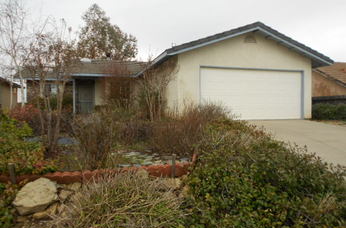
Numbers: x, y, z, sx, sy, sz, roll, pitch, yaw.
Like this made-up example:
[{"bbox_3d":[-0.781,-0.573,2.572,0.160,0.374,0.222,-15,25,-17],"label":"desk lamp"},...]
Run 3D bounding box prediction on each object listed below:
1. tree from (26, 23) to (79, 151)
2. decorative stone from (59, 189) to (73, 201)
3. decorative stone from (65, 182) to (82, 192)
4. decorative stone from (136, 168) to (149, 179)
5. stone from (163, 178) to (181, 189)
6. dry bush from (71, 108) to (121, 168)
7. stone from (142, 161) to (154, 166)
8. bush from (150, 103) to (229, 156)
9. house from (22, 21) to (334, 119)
[{"bbox_3d":[-2.270,-0.499,4.900,1.000,2.520,0.950,0,1,0],"label":"tree"},{"bbox_3d":[-1.447,1.083,3.500,0.190,0.150,0.160,0,1,0],"label":"decorative stone"},{"bbox_3d":[-1.385,1.023,3.620,0.250,0.130,0.180,0,1,0],"label":"decorative stone"},{"bbox_3d":[-0.432,0.846,3.680,0.170,0.140,0.140,0,1,0],"label":"decorative stone"},{"bbox_3d":[-0.021,0.957,3.580,0.250,0.140,0.180,0,1,0],"label":"stone"},{"bbox_3d":[-1.222,0.386,4.100,0.800,0.950,0.750,0,1,0],"label":"dry bush"},{"bbox_3d":[-0.367,0.742,3.900,0.190,0.060,0.170,0,1,0],"label":"stone"},{"bbox_3d":[0.314,0.295,4.950,1.500,1.030,1.150,0,1,0],"label":"bush"},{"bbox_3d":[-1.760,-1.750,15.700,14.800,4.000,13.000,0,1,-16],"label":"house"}]

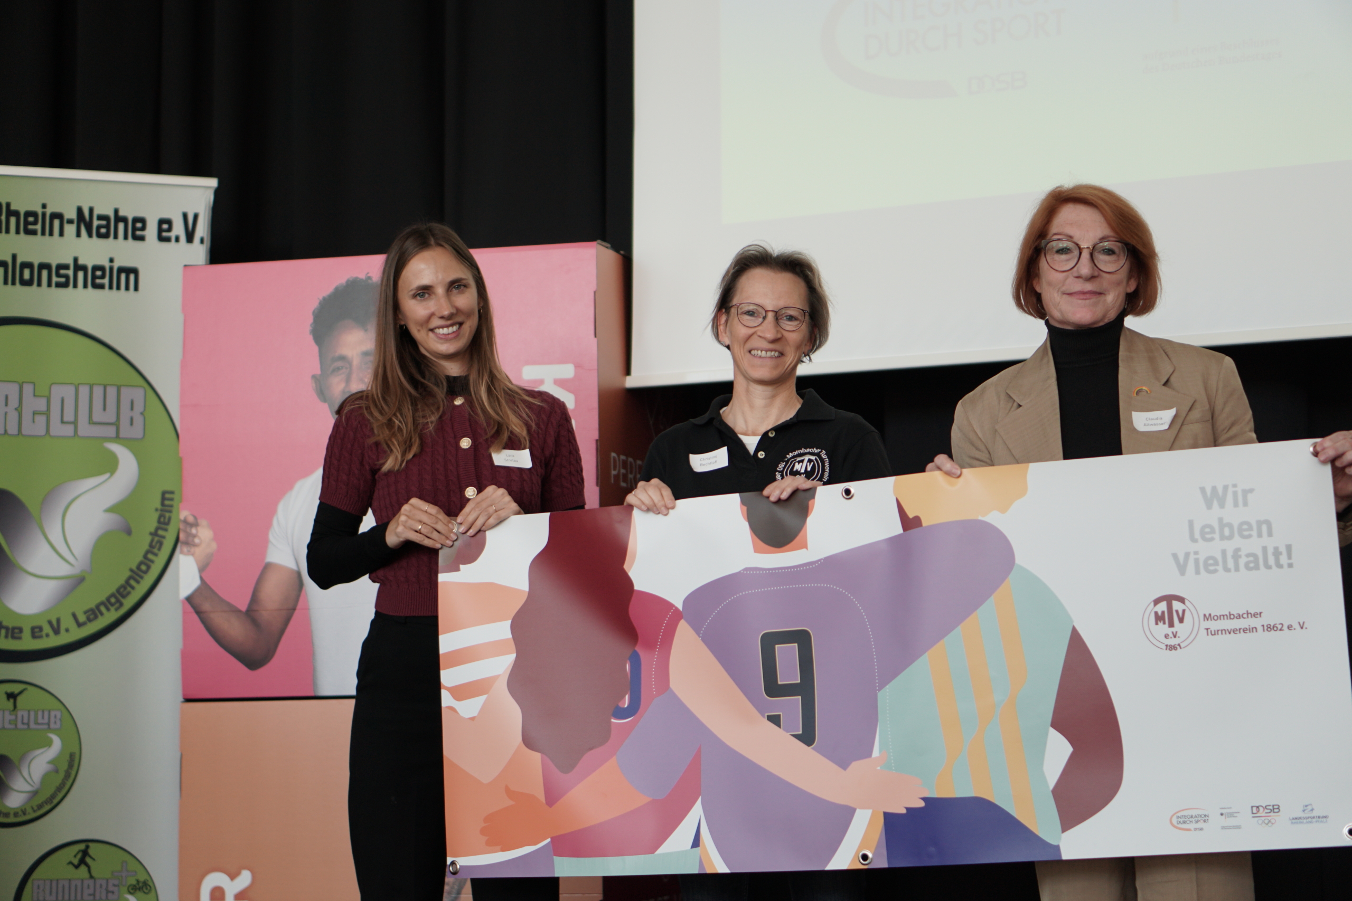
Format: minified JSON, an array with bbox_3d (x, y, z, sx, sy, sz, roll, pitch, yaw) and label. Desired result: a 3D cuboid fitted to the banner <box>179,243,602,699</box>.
[{"bbox_3d":[-0.579,0.050,5.732,0.900,0.900,0.050,-2,-5,15],"label":"banner"}]

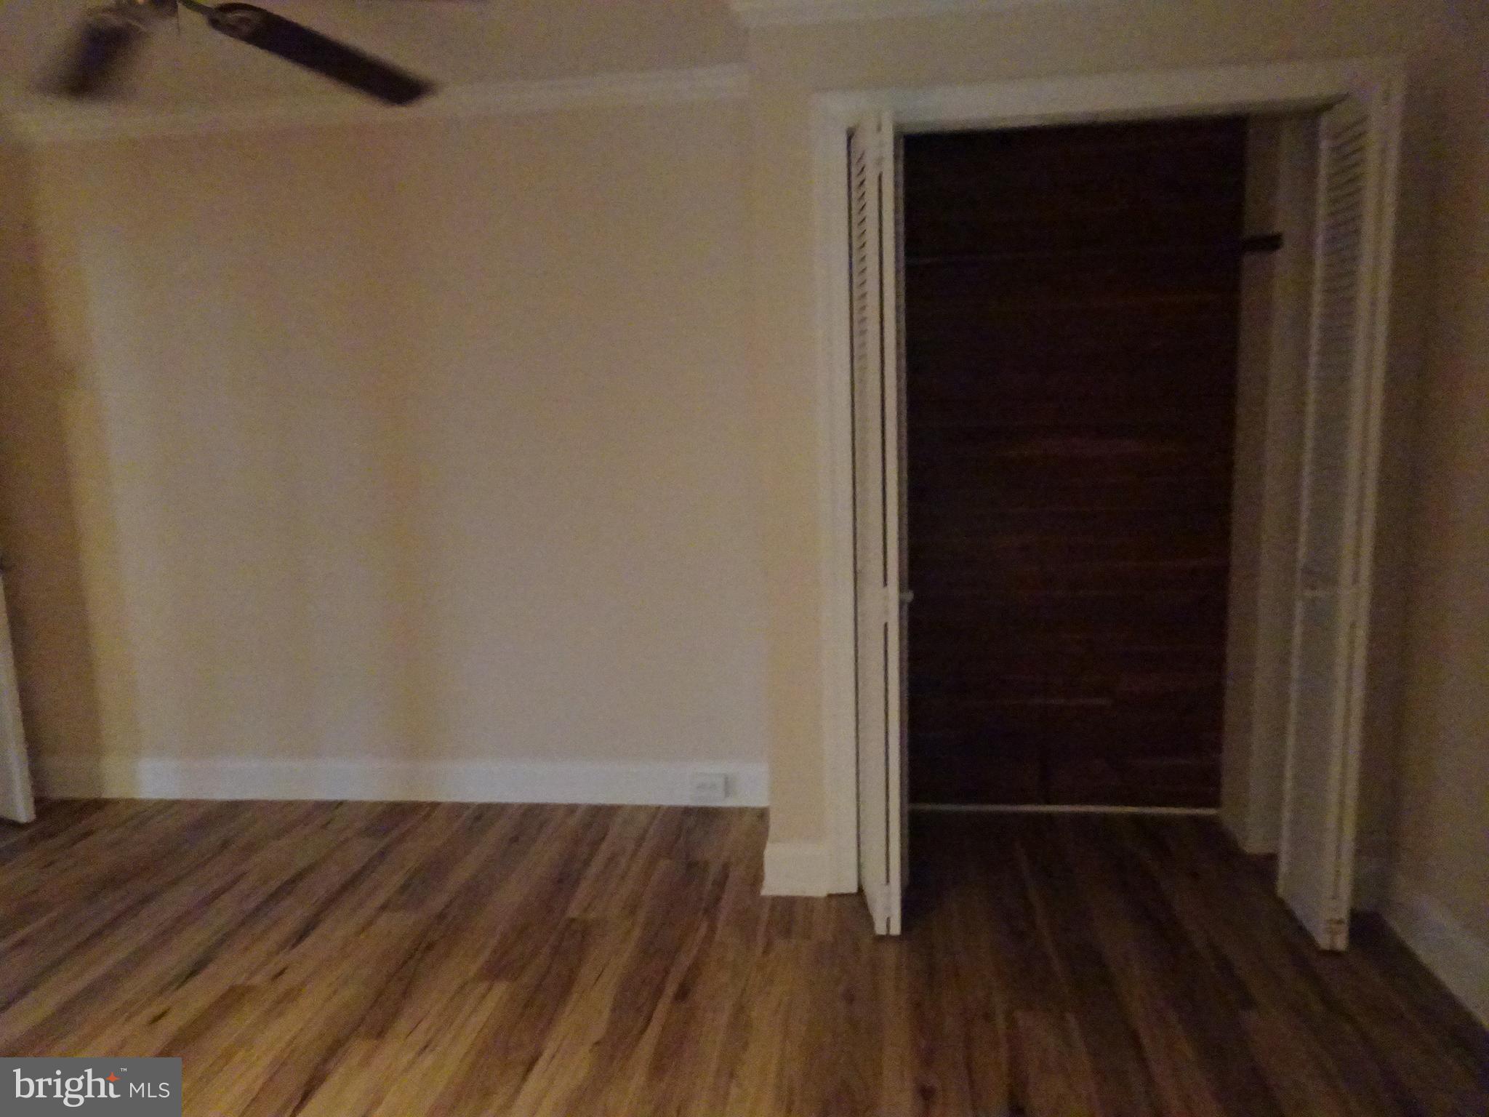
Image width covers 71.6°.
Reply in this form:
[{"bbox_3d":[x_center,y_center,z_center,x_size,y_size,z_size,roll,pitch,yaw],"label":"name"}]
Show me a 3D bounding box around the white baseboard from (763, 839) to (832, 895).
[{"bbox_3d":[0.139,0.864,2.892,0.177,0.157,0.030,-1,8,7],"label":"white baseboard"}]

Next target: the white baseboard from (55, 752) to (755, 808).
[{"bbox_3d":[-1.269,0.796,3.712,2.801,0.157,0.028,-1,8,6],"label":"white baseboard"}]

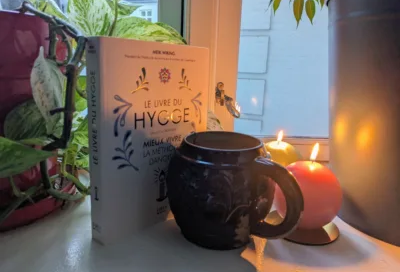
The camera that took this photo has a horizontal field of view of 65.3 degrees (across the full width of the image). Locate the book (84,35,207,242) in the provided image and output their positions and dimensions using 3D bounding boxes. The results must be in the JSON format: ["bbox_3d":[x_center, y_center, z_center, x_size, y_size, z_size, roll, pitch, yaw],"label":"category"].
[{"bbox_3d":[-0.047,0.001,0.333,0.021,0.190,0.139,13,16,40],"label":"book"}]

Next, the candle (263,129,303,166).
[{"bbox_3d":[0.125,0.036,0.492,0.066,0.076,0.066,2,12,0],"label":"candle"}]

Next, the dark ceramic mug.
[{"bbox_3d":[0.034,0.055,0.315,0.139,0.099,0.111,10,14,32],"label":"dark ceramic mug"}]

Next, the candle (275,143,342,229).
[{"bbox_3d":[0.118,0.057,0.339,0.072,0.086,0.072,2,12,0],"label":"candle"}]

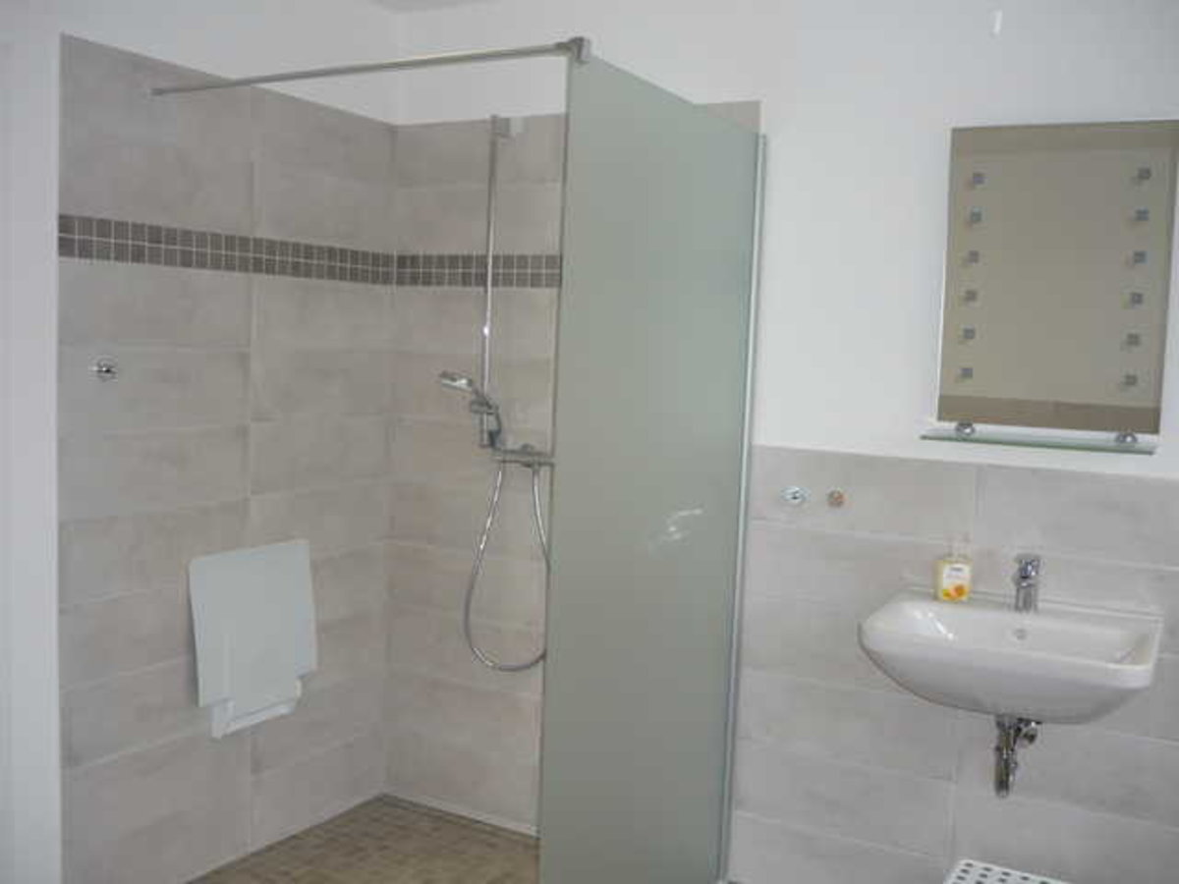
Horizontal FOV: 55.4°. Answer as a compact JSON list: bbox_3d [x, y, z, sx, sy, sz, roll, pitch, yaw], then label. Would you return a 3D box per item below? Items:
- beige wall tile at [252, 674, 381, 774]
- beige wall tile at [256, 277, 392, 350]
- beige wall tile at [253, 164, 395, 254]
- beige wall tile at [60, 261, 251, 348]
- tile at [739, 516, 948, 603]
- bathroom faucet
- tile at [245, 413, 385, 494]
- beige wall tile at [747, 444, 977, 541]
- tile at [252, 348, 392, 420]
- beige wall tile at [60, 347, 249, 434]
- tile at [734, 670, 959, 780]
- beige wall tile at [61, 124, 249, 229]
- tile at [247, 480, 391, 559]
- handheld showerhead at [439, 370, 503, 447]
[{"bbox_3d":[-0.813,0.828,3.397,0.012,0.200,0.586,5,6,29],"label":"beige wall tile"},{"bbox_3d":[-0.768,-0.367,3.282,0.010,0.198,0.595,5,6,29],"label":"beige wall tile"},{"bbox_3d":[-0.759,-0.666,3.264,0.012,0.200,0.586,5,6,29],"label":"beige wall tile"},{"bbox_3d":[-1.050,-0.331,2.767,0.010,0.198,0.595,5,6,29],"label":"beige wall tile"},{"bbox_3d":[0.666,0.326,2.875,0.590,0.200,0.012,5,6,29],"label":"tile"},{"bbox_3d":[0.991,0.323,2.555,0.050,0.138,0.125,5,6,29],"label":"bathroom faucet"},{"bbox_3d":[-0.784,0.032,3.326,0.012,0.200,0.586,5,6,29],"label":"tile"},{"bbox_3d":[0.673,0.126,2.857,0.590,0.200,0.012,5,6,29],"label":"beige wall tile"},{"bbox_3d":[-0.776,-0.166,3.299,0.010,0.198,0.595,5,6,29],"label":"tile"},{"bbox_3d":[-1.062,-0.133,2.802,0.012,0.200,0.577,5,6,29],"label":"beige wall tile"},{"bbox_3d":[0.654,0.729,2.901,0.595,0.198,0.010,5,6,29],"label":"tile"},{"bbox_3d":[-1.036,-0.627,2.744,0.010,0.198,0.595,5,6,29],"label":"beige wall tile"},{"bbox_3d":[-0.792,0.231,3.344,0.012,0.200,0.586,5,6,29],"label":"tile"},{"bbox_3d":[-0.340,-0.096,3.199,0.095,0.215,0.225,5,6,29],"label":"handheld showerhead"}]

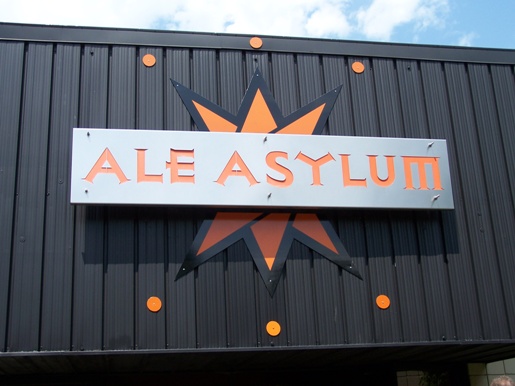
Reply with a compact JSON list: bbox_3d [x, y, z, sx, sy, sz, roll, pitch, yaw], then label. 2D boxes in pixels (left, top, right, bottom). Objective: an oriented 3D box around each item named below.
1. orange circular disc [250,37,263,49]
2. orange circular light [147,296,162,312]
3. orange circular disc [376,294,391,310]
[{"bbox_3d":[-0.013,-1.607,8.093,0.138,0.138,0.020,1,-20,-10],"label":"orange circular disc"},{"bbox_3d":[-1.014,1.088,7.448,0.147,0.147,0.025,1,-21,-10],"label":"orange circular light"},{"bbox_3d":[1.218,1.054,7.348,0.138,0.138,0.020,1,-20,-10],"label":"orange circular disc"}]

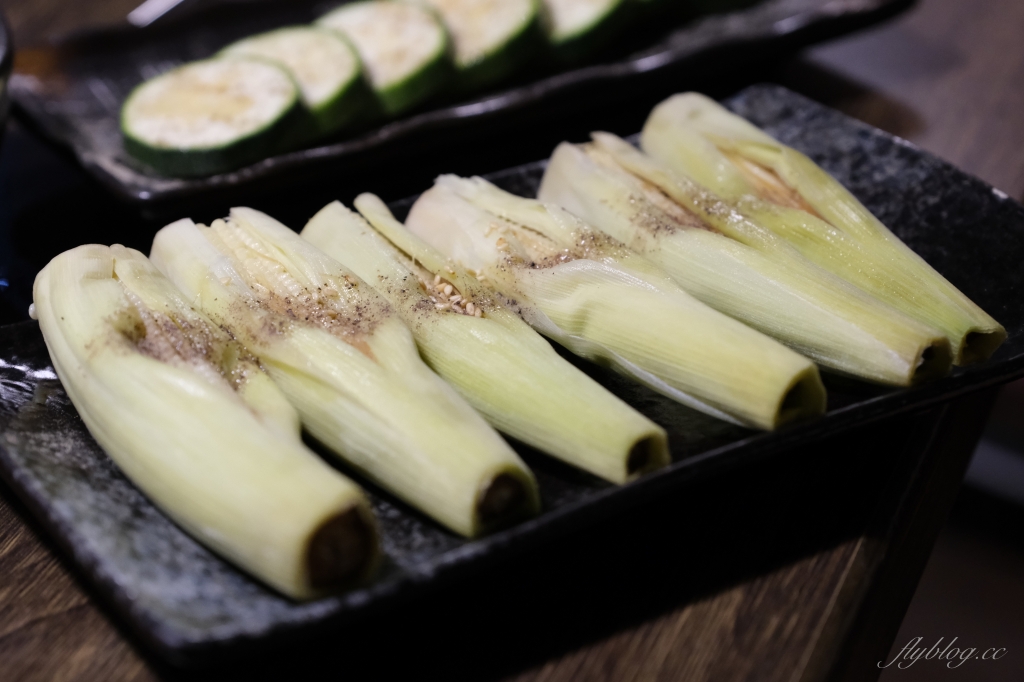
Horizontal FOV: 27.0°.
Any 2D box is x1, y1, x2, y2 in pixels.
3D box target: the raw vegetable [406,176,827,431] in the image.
[{"bbox_3d":[0.024,-0.014,0.578,0.132,0.030,0.040,26,46,35],"label":"raw vegetable"}]

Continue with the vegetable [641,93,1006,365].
[{"bbox_3d":[0.085,-0.036,0.602,0.037,0.029,0.135,-24,41,-24],"label":"vegetable"}]

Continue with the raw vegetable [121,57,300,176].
[{"bbox_3d":[-0.098,-0.074,0.698,0.058,0.011,0.058,-7,37,0],"label":"raw vegetable"}]

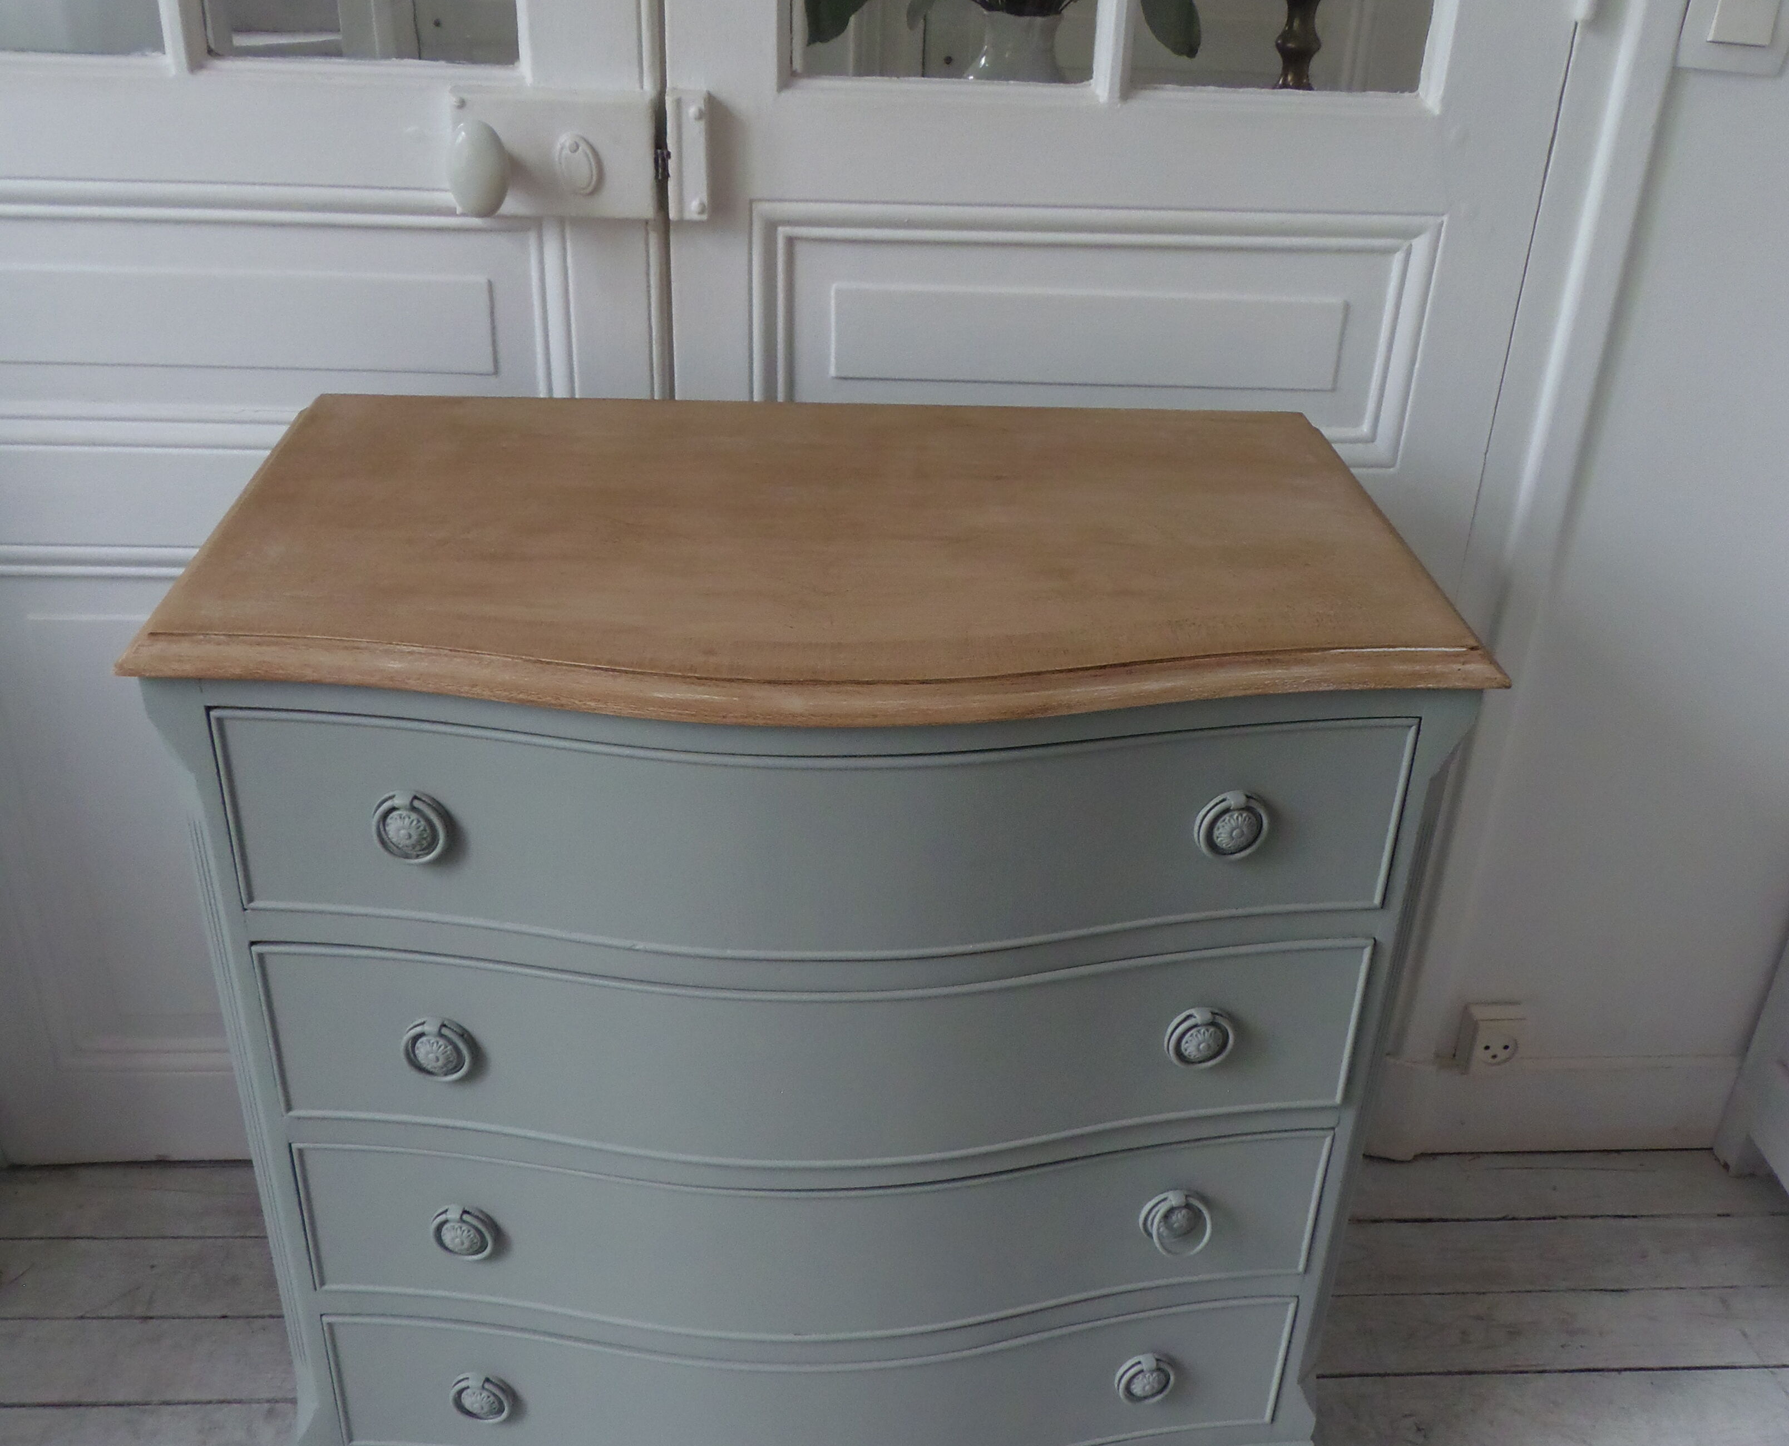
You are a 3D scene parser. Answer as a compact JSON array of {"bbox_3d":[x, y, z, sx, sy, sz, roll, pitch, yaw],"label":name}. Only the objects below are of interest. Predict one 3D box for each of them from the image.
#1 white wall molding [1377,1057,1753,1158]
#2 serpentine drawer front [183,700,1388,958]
[{"bbox_3d":[0.692,0.401,1.744,0.392,0.121,0.021,0,30,-4],"label":"white wall molding"},{"bbox_3d":[-0.036,0.060,0.915,0.659,0.131,0.065,0,30,-4],"label":"serpentine drawer front"}]

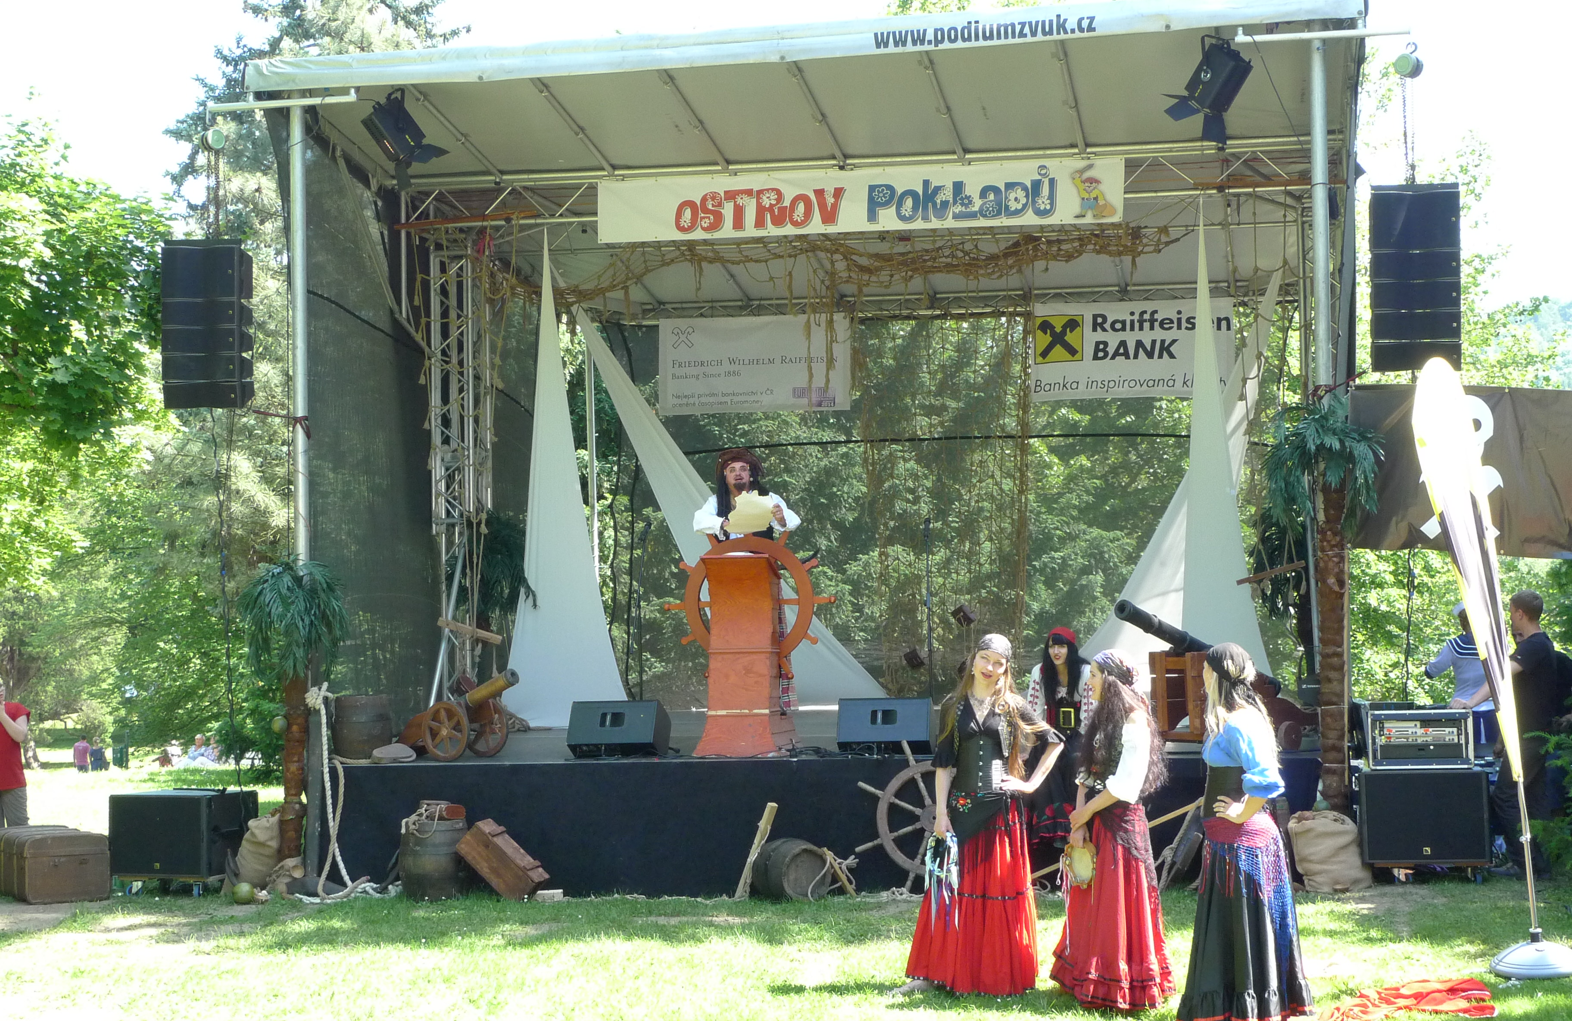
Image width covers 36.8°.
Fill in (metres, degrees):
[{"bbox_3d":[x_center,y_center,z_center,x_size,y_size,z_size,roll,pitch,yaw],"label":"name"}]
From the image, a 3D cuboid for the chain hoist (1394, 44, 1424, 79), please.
[{"bbox_3d":[3.705,-2.674,14.050,0.160,0.210,0.140,1,-3,-41],"label":"chain hoist"}]

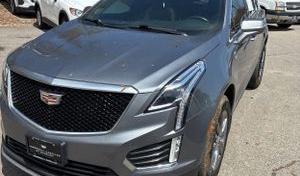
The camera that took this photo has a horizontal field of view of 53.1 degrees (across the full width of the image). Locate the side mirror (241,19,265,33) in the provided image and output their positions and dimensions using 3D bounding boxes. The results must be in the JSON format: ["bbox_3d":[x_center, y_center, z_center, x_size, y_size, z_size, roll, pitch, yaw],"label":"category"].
[{"bbox_3d":[0.945,-0.567,2.750,0.210,0.130,0.130,10,20,24],"label":"side mirror"}]

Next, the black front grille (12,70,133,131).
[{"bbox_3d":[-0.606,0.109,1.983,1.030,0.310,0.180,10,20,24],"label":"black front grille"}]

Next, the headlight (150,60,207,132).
[{"bbox_3d":[0.184,0.054,1.925,0.250,0.400,0.460,10,20,24],"label":"headlight"}]

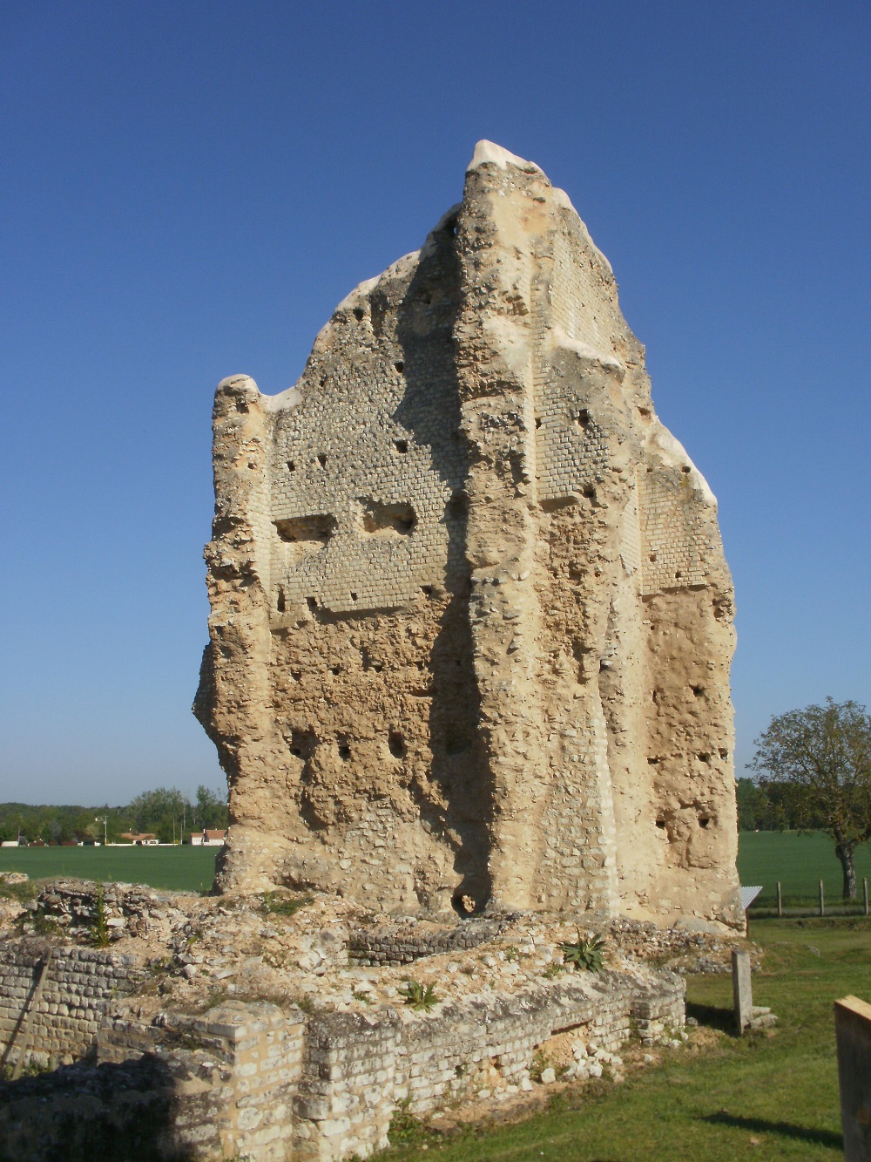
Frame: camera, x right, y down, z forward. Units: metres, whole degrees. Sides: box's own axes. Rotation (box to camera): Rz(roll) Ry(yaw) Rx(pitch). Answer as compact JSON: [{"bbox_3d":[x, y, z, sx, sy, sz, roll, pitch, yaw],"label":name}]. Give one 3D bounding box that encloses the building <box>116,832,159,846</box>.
[{"bbox_3d":[-103.343,89.869,420.000,13.600,4.700,9.000,1,-12,-7],"label":"building"}]

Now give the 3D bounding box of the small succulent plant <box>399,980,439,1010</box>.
[{"bbox_3d":[-0.179,4.420,12.900,0.420,0.280,0.400,-1,-12,0],"label":"small succulent plant"}]

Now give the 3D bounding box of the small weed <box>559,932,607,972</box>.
[{"bbox_3d":[1.972,4.947,16.100,0.600,0.460,0.560,-1,-12,0],"label":"small weed"}]

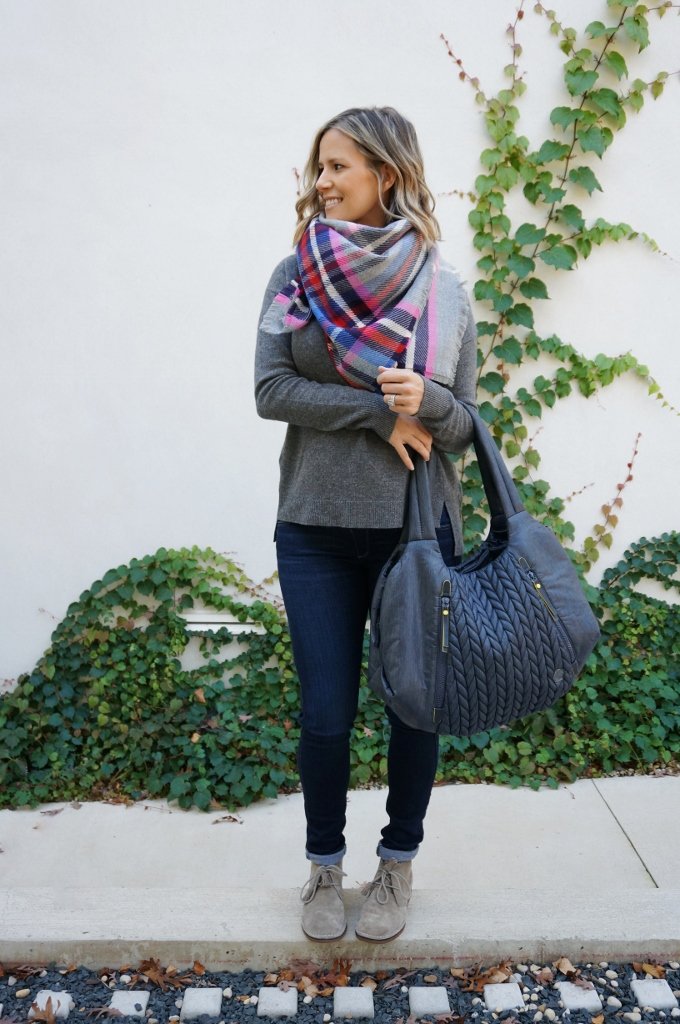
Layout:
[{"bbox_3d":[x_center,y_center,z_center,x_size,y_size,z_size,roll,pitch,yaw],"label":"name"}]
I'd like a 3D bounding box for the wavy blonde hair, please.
[{"bbox_3d":[0.052,-0.656,1.884,0.270,0.268,0.250,-6,11,-32],"label":"wavy blonde hair"}]

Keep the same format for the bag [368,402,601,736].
[{"bbox_3d":[0.283,0.107,1.868,0.430,0.590,0.190,-9,9,-9],"label":"bag"}]

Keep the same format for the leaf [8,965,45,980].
[{"bbox_3d":[-0.645,0.950,1.992,0.074,0.020,0.036,0,9,0],"label":"leaf"}]

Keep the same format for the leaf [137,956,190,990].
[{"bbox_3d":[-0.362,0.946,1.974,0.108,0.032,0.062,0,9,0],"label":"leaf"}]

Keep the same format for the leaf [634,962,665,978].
[{"bbox_3d":[0.637,0.945,1.989,0.062,0.020,0.040,0,7,0],"label":"leaf"}]

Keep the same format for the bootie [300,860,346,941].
[{"bbox_3d":[-0.030,0.808,2.115,0.098,0.125,0.260,0,9,2],"label":"bootie"}]

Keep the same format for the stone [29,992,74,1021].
[{"bbox_3d":[-0.564,0.983,1.896,0.074,0.040,0.075,-1,9,-5],"label":"stone"}]

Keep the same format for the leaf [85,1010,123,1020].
[{"bbox_3d":[-0.451,0.961,1.843,0.072,0.022,0.040,0,7,0],"label":"leaf"}]

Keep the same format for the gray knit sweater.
[{"bbox_3d":[0.055,-0.207,1.947,0.450,0.640,0.320,2,10,12],"label":"gray knit sweater"}]

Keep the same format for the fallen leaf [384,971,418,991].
[{"bbox_3d":[0.123,0.949,1.959,0.090,0.018,0.035,-6,9,-39],"label":"fallen leaf"}]

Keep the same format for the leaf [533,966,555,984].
[{"bbox_3d":[0.416,0.946,1.969,0.043,0.020,0.042,0,7,0],"label":"leaf"}]

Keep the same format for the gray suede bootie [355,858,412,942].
[{"bbox_3d":[0.109,0.809,2.113,0.106,0.135,0.265,2,7,13],"label":"gray suede bootie"}]

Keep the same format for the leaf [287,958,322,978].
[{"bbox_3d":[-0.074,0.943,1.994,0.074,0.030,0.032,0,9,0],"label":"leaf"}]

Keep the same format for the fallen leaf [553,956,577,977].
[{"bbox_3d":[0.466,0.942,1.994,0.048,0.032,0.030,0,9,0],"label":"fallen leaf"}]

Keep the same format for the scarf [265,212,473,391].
[{"bbox_3d":[0.049,-0.409,1.914,0.390,0.320,0.270,1,7,5],"label":"scarf"}]

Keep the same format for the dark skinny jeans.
[{"bbox_3d":[0.057,0.354,2.091,0.370,0.820,0.250,0,7,3],"label":"dark skinny jeans"}]

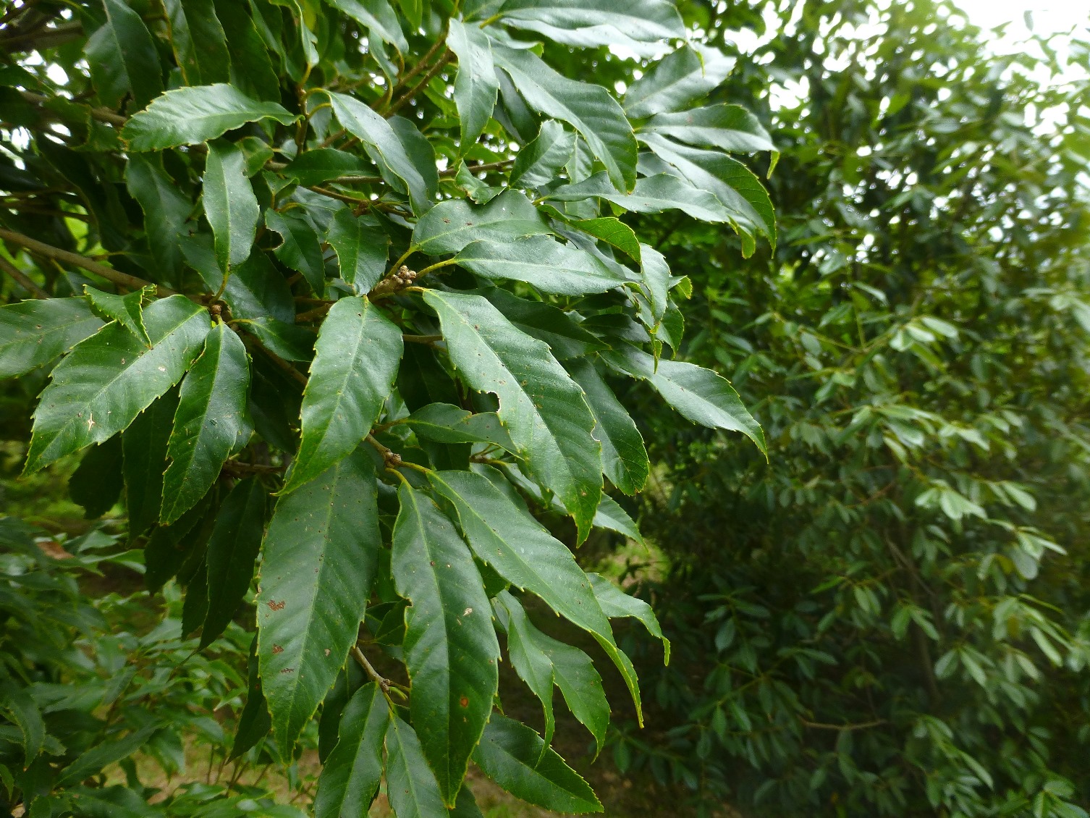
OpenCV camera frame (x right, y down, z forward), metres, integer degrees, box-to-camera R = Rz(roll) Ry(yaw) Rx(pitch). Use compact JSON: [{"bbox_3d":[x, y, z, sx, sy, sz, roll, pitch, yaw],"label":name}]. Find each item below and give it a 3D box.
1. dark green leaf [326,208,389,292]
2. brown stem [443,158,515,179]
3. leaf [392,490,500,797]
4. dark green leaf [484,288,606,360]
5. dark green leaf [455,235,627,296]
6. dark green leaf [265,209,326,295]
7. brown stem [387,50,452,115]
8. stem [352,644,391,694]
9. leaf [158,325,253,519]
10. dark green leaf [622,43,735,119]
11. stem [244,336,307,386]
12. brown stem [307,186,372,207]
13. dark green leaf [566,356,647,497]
[{"bbox_3d":[-0.113,-0.097,0.455,0.038,0.018,0.079,-5,51,-4],"label":"dark green leaf"},{"bbox_3d":[-0.049,-0.174,0.546,0.056,0.006,0.006,-13,0,0],"label":"brown stem"},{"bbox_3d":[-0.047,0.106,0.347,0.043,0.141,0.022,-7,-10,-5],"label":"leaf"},{"bbox_3d":[-0.005,-0.050,0.420,0.092,0.013,0.035,24,40,20],"label":"dark green leaf"},{"bbox_3d":[-0.002,-0.077,0.405,0.093,0.016,0.035,6,49,-6],"label":"dark green leaf"},{"bbox_3d":[-0.155,-0.098,0.470,0.028,0.075,0.012,-25,-23,-25],"label":"dark green leaf"},{"bbox_3d":[-0.096,-0.249,0.580,0.070,0.006,0.006,-37,0,17],"label":"brown stem"},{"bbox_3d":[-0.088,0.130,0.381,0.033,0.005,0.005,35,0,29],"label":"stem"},{"bbox_3d":[-0.188,0.007,0.422,0.040,0.111,0.018,8,-13,-4],"label":"leaf"},{"bbox_3d":[0.098,-0.241,0.550,0.097,0.018,0.038,-29,54,-12],"label":"dark green leaf"},{"bbox_3d":[-0.167,-0.030,0.470,0.059,0.007,0.007,38,0,20],"label":"stem"},{"bbox_3d":[-0.135,-0.140,0.494,0.058,0.006,0.006,21,8,21],"label":"brown stem"},{"bbox_3d":[0.026,0.005,0.404,0.033,0.094,0.013,-19,-21,-21],"label":"dark green leaf"}]

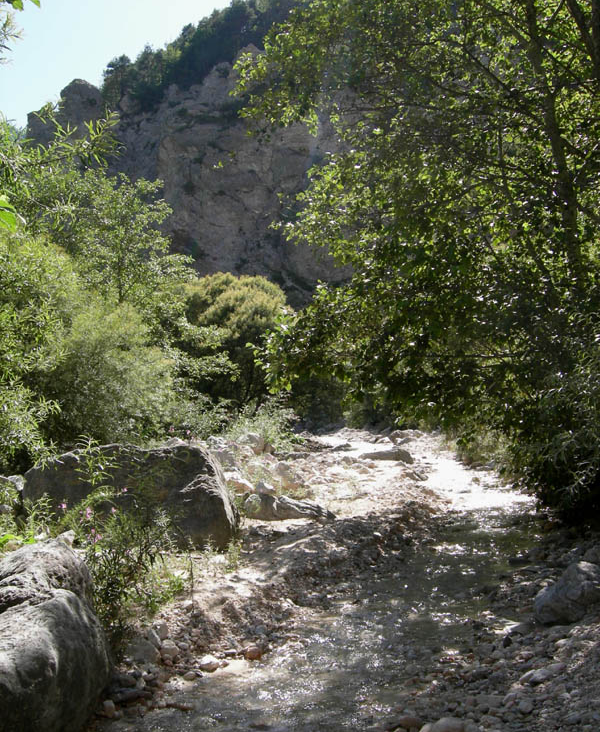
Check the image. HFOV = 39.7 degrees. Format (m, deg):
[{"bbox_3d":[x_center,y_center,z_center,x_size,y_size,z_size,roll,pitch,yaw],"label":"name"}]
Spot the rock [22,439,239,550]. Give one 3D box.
[{"bbox_3d":[-1.520,1.100,7.500,1.900,0.920,1.200,0,-1,0],"label":"rock"}]

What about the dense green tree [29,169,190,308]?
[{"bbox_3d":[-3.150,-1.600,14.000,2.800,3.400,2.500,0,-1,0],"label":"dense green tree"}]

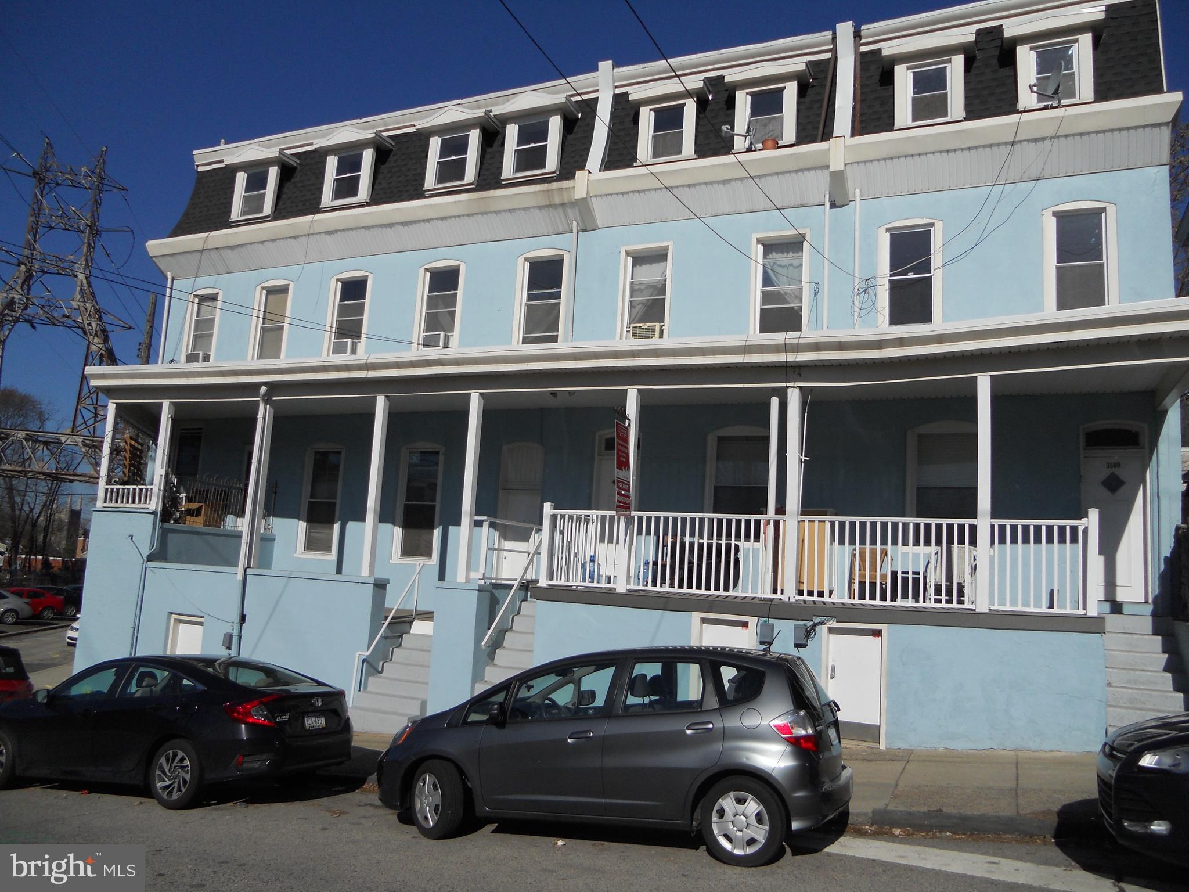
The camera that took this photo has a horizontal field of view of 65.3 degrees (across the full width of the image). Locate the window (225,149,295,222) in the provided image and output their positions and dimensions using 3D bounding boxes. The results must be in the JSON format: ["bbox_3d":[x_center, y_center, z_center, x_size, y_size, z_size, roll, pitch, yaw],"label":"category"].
[{"bbox_3d":[-7.172,-5.516,19.929,1.543,1.644,0.650,-1,-8,24],"label":"window"}]

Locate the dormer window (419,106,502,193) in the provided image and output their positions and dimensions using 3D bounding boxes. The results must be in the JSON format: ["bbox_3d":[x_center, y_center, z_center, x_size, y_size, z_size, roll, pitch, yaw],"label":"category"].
[{"bbox_3d":[-2.620,-5.592,17.876,1.538,1.719,0.650,-1,-8,24],"label":"dormer window"}]

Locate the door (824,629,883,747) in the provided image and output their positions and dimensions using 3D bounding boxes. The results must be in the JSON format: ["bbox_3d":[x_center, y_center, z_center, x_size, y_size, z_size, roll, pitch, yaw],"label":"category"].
[{"bbox_3d":[2.942,2.671,10.518,0.689,1.328,0.160,-1,-8,24],"label":"door"}]

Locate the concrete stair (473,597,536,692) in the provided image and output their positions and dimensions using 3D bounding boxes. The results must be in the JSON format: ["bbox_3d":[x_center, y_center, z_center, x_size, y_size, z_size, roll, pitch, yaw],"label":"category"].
[{"bbox_3d":[-0.997,3.013,12.767,0.911,1.670,1.950,-1,-8,24],"label":"concrete stair"}]

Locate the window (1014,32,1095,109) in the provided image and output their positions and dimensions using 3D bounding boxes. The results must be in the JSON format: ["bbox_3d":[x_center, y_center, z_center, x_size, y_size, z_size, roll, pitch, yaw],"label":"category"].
[{"bbox_3d":[6.707,-5.328,13.528,0.974,0.996,0.450,-1,-8,24],"label":"window"}]

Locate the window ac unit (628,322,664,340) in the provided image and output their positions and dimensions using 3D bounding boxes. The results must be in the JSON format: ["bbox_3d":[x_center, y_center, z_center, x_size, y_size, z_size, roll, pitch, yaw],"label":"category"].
[{"bbox_3d":[0.915,-1.853,15.587,0.520,0.340,0.450,-1,-8,24],"label":"window ac unit"}]

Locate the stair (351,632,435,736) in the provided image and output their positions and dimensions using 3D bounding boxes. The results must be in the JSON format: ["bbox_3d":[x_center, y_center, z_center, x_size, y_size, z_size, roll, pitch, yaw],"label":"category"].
[{"bbox_3d":[-2.642,3.370,13.248,1.092,1.268,1.430,-1,-8,24],"label":"stair"}]

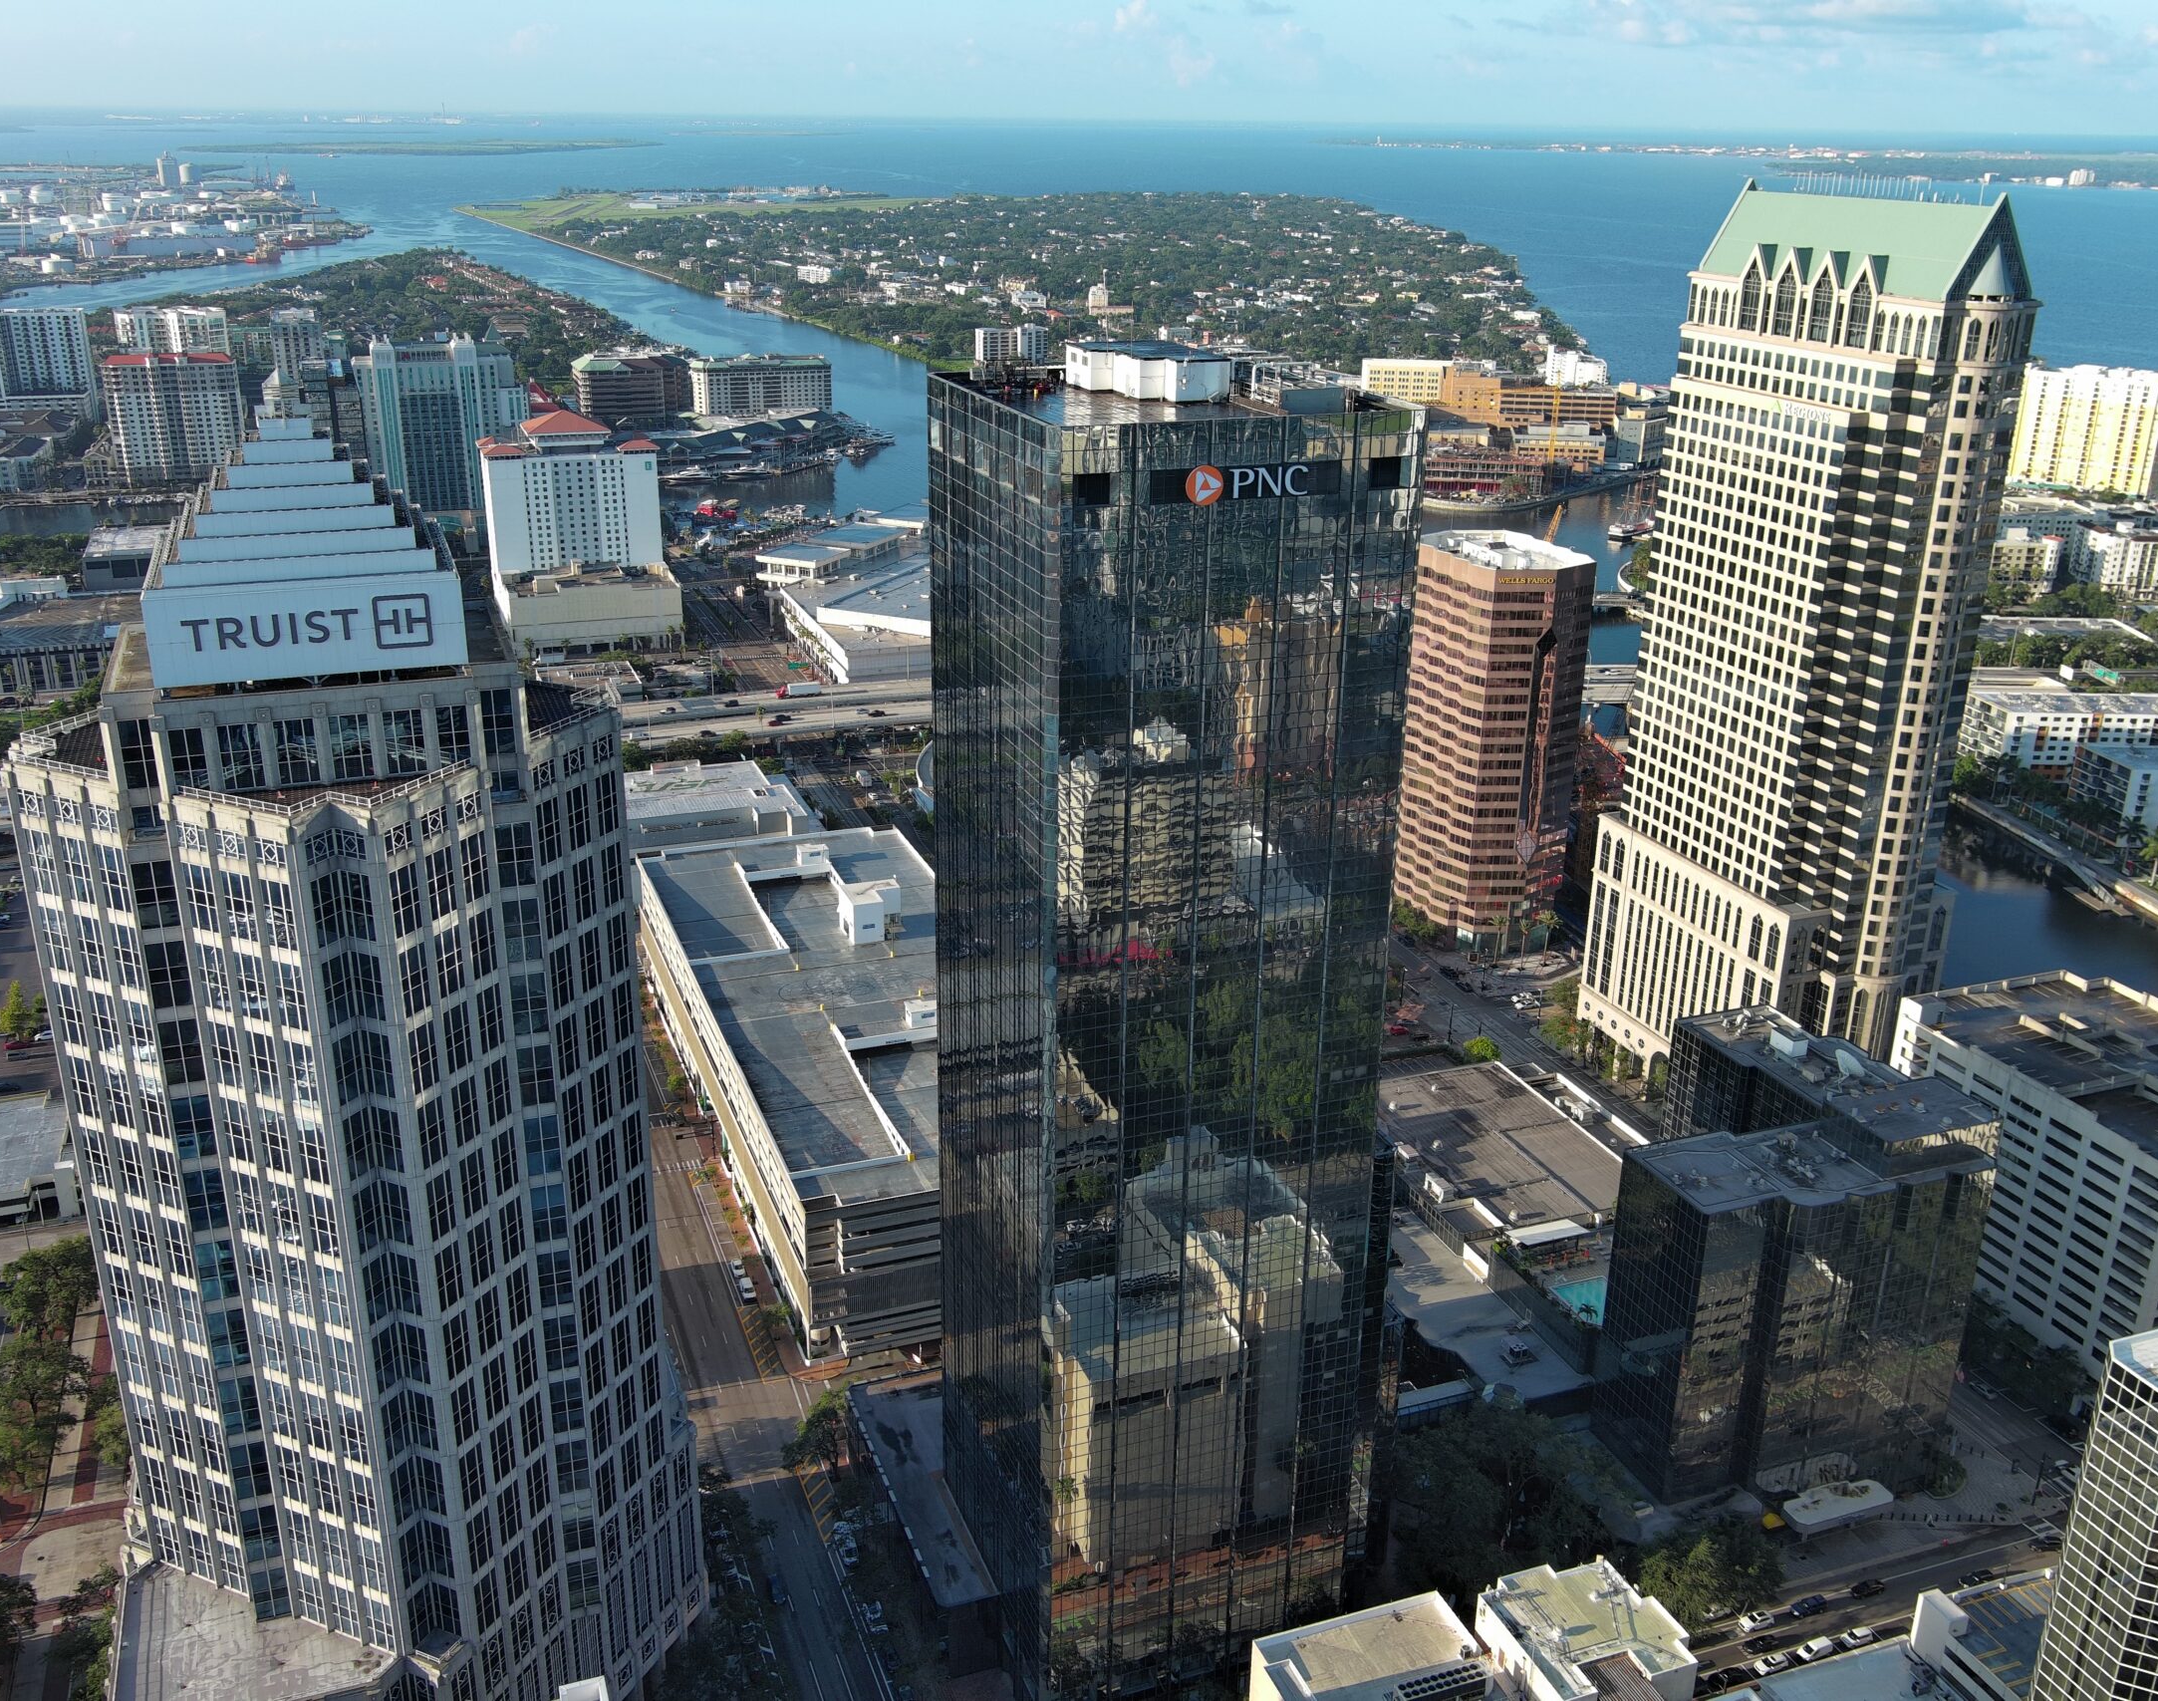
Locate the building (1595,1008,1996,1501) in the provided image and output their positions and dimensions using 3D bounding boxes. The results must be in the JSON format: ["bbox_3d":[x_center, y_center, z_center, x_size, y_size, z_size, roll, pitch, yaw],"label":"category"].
[{"bbox_3d":[101.270,58.670,314.350,51.000,53.500,46.500,-7,21,-21],"label":"building"}]

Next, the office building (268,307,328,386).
[{"bbox_3d":[-480.740,-300.440,1262.090,31.000,62.000,26.000,-7,21,-20],"label":"office building"}]

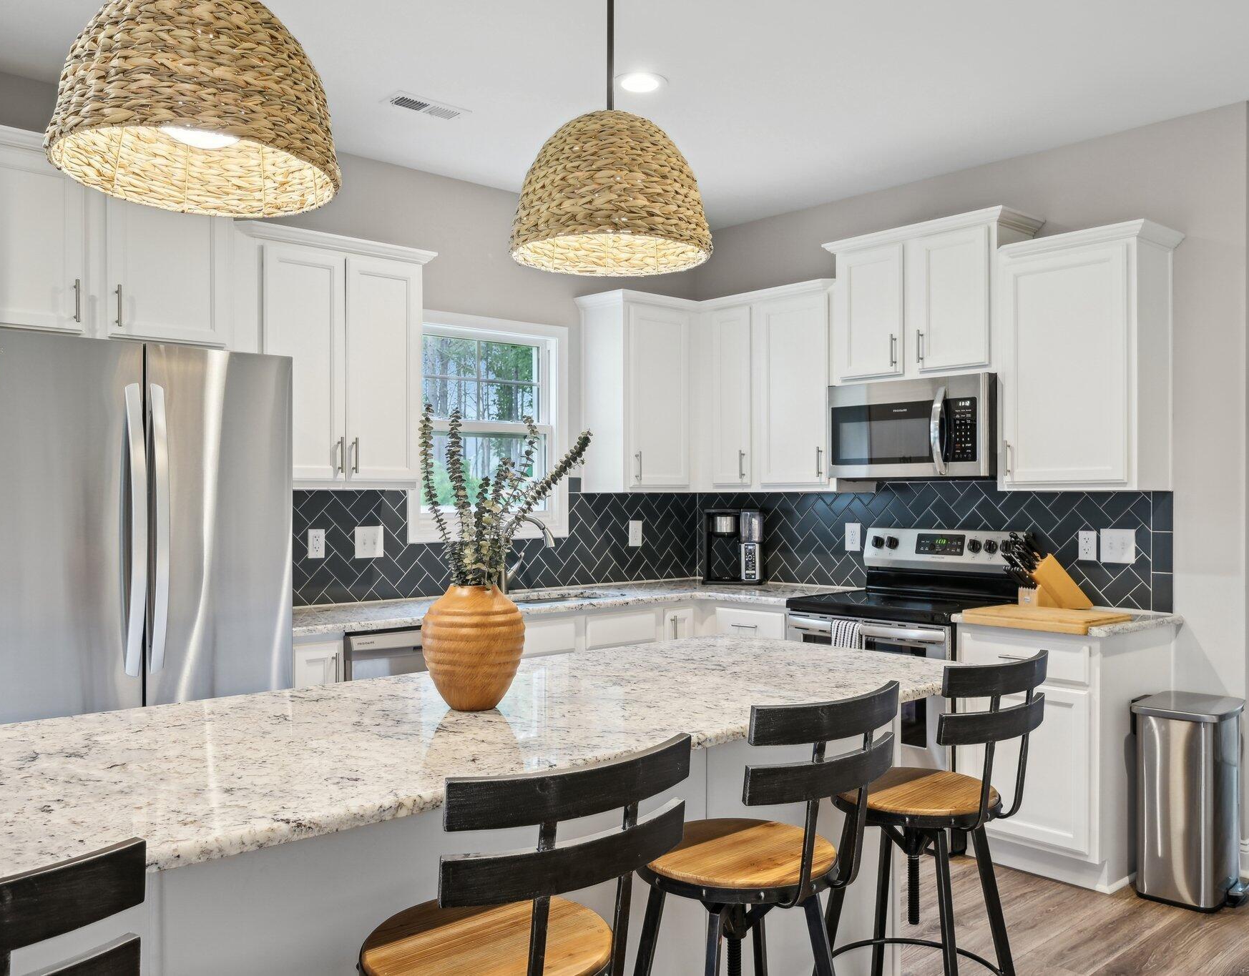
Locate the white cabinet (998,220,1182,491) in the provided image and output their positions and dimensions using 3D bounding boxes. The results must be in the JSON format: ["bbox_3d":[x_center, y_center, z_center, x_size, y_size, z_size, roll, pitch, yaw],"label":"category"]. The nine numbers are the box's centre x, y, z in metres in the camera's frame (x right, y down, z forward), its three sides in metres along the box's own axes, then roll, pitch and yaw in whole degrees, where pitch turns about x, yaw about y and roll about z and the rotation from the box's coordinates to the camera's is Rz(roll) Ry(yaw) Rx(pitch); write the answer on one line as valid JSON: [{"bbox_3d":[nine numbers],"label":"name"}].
[{"bbox_3d":[1.761,-0.466,3.889,0.360,0.955,0.582,1,-1,-42],"label":"white cabinet"}]

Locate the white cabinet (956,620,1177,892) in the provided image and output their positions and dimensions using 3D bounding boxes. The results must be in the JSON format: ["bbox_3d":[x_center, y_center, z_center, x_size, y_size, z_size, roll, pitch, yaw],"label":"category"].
[{"bbox_3d":[1.649,0.943,3.818,0.631,0.885,0.525,0,0,-43],"label":"white cabinet"}]

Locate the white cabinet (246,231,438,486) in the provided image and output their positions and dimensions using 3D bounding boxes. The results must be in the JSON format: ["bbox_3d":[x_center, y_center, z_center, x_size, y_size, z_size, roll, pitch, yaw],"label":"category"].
[{"bbox_3d":[-1.177,-0.474,4.008,0.798,0.955,0.360,1,-1,-42],"label":"white cabinet"}]

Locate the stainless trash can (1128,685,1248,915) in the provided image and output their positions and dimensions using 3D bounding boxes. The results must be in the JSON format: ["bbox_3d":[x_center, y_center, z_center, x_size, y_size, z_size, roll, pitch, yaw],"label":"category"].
[{"bbox_3d":[1.933,1.058,3.467,0.300,0.650,0.275,0,0,-43],"label":"stainless trash can"}]

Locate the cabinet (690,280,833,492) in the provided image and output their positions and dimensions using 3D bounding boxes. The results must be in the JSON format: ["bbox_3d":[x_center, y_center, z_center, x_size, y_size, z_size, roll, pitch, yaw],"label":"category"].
[{"bbox_3d":[0.757,-0.456,4.981,0.361,0.953,0.860,0,0,-43],"label":"cabinet"}]

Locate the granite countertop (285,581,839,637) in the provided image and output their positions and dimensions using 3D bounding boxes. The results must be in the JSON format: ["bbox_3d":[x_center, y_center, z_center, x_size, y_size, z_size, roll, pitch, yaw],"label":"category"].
[{"bbox_3d":[-0.195,0.495,4.334,2.660,0.035,1.178,1,-1,-42],"label":"granite countertop"}]

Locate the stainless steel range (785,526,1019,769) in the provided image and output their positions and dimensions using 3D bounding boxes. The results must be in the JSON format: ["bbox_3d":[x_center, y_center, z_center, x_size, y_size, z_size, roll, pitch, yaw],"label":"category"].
[{"bbox_3d":[1.176,0.788,4.253,0.700,1.200,0.759,0,0,-43],"label":"stainless steel range"}]

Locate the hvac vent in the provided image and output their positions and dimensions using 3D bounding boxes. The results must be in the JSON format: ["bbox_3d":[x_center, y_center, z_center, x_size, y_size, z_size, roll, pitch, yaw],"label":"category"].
[{"bbox_3d":[-0.726,-1.382,3.711,0.295,0.020,0.160,0,0,-43],"label":"hvac vent"}]

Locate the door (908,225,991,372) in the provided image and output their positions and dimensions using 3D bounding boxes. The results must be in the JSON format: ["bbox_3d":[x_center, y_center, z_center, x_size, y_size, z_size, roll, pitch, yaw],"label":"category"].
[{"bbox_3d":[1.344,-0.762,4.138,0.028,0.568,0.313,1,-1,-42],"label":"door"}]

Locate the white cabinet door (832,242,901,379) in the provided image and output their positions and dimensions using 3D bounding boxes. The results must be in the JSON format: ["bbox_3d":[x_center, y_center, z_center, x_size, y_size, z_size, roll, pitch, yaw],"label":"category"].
[{"bbox_3d":[1.070,-0.751,4.411,0.028,0.553,0.318,0,-1,-42],"label":"white cabinet door"}]

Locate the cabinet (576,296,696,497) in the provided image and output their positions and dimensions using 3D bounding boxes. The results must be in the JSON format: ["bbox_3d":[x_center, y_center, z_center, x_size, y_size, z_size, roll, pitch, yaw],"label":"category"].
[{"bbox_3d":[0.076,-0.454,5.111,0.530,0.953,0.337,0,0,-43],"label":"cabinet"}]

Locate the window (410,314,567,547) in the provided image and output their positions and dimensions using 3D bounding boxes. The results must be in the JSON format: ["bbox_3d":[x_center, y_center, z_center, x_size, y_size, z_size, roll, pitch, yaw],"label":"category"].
[{"bbox_3d":[-0.627,-0.273,4.772,0.894,1.039,0.095,1,-1,-42],"label":"window"}]

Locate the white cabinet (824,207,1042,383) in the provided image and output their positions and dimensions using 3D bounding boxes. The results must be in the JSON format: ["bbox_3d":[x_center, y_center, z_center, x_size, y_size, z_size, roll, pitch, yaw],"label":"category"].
[{"bbox_3d":[1.314,-0.774,4.390,0.360,0.643,0.858,1,-1,-42],"label":"white cabinet"}]

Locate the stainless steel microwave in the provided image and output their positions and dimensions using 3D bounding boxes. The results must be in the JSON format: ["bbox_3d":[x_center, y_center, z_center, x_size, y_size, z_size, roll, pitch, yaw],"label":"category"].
[{"bbox_3d":[1.297,-0.244,4.369,0.405,0.413,0.762,1,-1,-42],"label":"stainless steel microwave"}]

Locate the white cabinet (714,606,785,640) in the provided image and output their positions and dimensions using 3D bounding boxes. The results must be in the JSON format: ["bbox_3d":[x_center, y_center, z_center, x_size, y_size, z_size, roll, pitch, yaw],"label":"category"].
[{"bbox_3d":[0.787,0.951,4.730,0.640,0.880,0.435,0,0,-43],"label":"white cabinet"}]

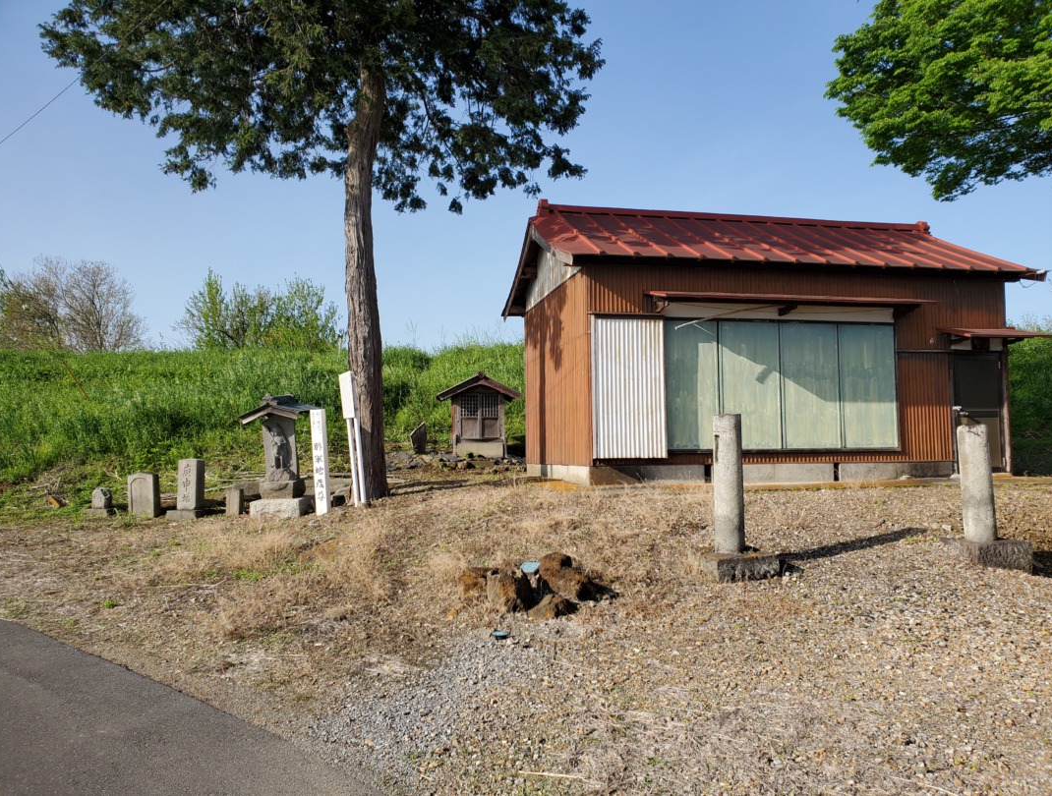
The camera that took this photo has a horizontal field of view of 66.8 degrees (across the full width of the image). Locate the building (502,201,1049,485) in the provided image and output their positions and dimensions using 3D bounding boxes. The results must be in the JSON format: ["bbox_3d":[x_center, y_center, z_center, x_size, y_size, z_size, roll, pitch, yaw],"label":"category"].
[{"bbox_3d":[3.773,-0.970,13.411,7.395,4.563,5.212,0,-4,-12],"label":"building"}]

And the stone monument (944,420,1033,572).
[{"bbox_3d":[3.983,0.853,6.969,0.544,1.304,0.436,0,-4,-12],"label":"stone monument"}]

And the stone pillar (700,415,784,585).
[{"bbox_3d":[1.701,0.788,6.494,0.523,1.315,0.436,0,-4,-12],"label":"stone pillar"}]

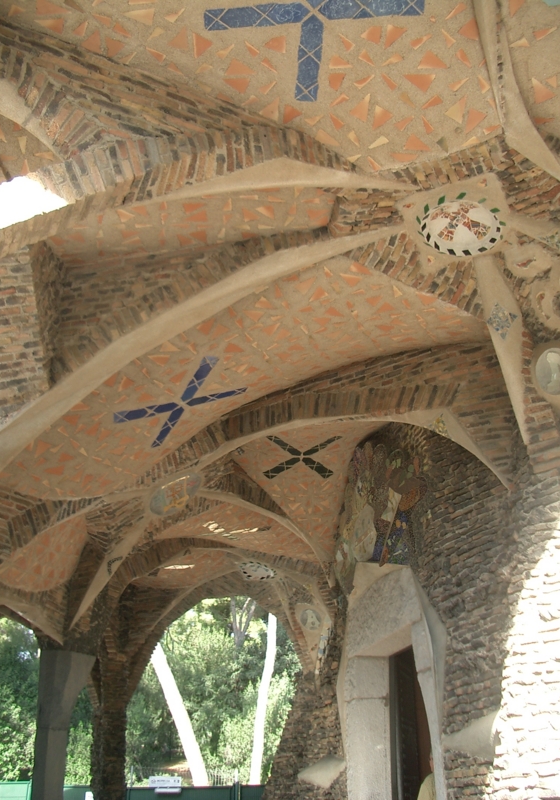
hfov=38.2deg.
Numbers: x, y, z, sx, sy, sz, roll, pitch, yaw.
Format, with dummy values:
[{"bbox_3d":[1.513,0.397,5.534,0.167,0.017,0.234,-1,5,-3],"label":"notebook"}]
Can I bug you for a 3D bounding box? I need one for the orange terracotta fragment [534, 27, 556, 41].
[{"bbox_3d":[1.280,-1.767,3.900,0.120,0.020,0.055,-19,-39,25],"label":"orange terracotta fragment"}]

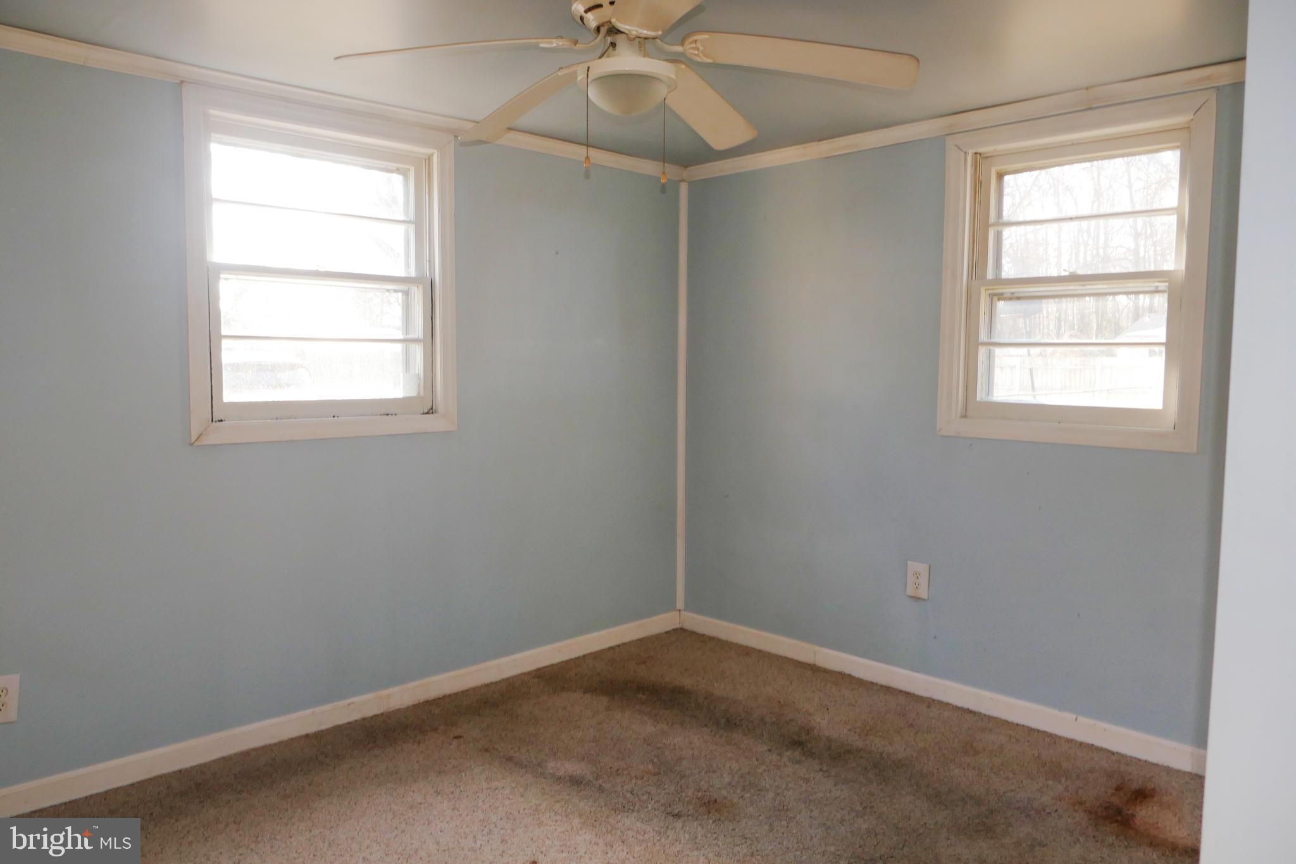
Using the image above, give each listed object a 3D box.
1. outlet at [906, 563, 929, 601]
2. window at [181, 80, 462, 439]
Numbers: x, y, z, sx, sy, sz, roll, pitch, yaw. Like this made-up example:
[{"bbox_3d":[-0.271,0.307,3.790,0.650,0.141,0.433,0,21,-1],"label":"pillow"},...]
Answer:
[{"bbox_3d":[1.001,0.551,3.341,0.090,0.131,0.010,5,7,44],"label":"outlet"},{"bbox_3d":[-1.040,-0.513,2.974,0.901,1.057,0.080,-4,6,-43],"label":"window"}]

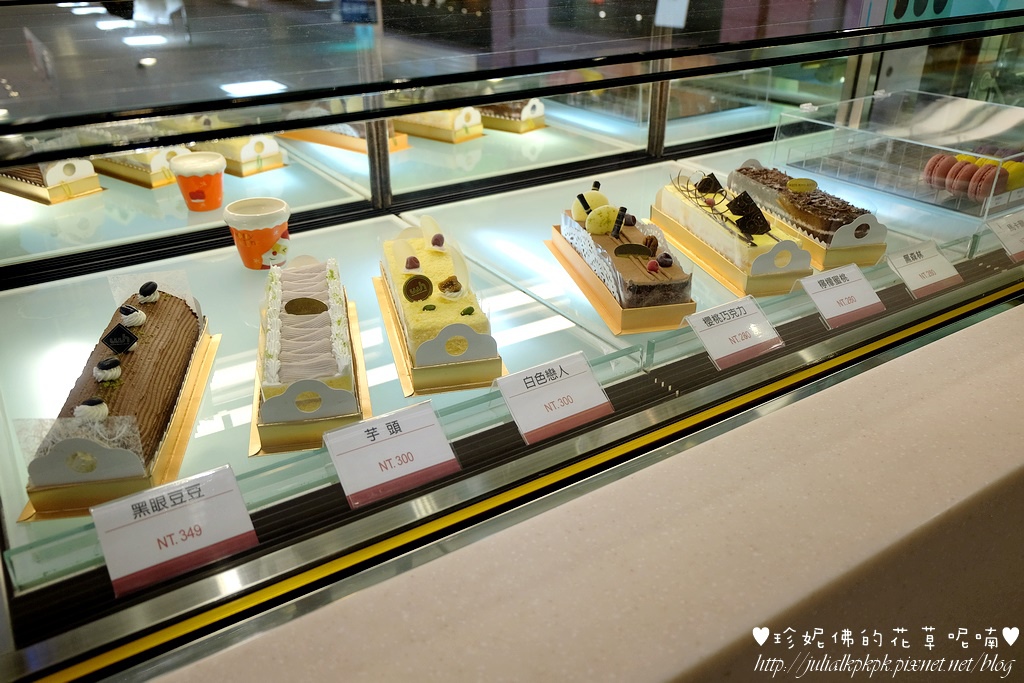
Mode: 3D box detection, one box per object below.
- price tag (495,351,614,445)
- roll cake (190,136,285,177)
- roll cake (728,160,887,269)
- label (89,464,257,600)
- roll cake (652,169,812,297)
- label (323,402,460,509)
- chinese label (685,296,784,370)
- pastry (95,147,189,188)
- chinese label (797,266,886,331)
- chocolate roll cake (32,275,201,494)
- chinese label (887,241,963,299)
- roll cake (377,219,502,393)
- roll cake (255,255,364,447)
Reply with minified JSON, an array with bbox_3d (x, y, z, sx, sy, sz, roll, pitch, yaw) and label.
[{"bbox_3d":[0.036,0.048,0.654,0.088,0.012,0.060,-16,68,-29],"label":"price tag"},{"bbox_3d":[-0.512,-0.349,1.343,0.230,0.060,0.083,19,33,31],"label":"roll cake"},{"bbox_3d":[0.369,-0.174,0.990,0.074,0.062,0.266,-6,27,-8],"label":"roll cake"},{"bbox_3d":[-0.210,0.118,0.483,0.083,0.007,0.057,-17,68,-28],"label":"label"},{"bbox_3d":[0.271,-0.146,0.975,0.080,0.067,0.256,-7,29,-14],"label":"roll cake"},{"bbox_3d":[-0.085,0.080,0.550,0.083,0.007,0.057,-16,67,-27],"label":"label"},{"bbox_3d":[0.205,-0.008,0.708,0.083,0.007,0.057,-17,68,-28],"label":"chinese label"},{"bbox_3d":[-0.667,-0.325,1.347,0.261,0.058,0.077,19,33,34],"label":"pastry"},{"bbox_3d":[0.330,-0.044,0.772,0.083,0.007,0.057,-17,69,-27],"label":"chinese label"},{"bbox_3d":[-0.307,0.027,0.628,0.076,0.064,0.258,-6,27,-8],"label":"chocolate roll cake"},{"bbox_3d":[0.443,-0.076,0.829,0.083,0.007,0.057,-17,69,-28],"label":"chinese label"},{"bbox_3d":[-0.078,-0.049,0.758,0.076,0.070,0.261,-8,28,-12],"label":"roll cake"},{"bbox_3d":[-0.188,-0.004,0.707,0.083,0.058,0.256,-6,29,-13],"label":"roll cake"}]

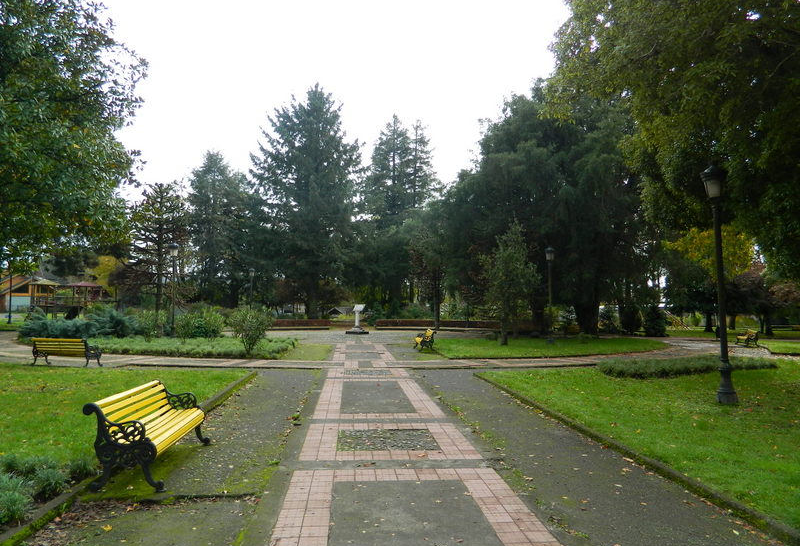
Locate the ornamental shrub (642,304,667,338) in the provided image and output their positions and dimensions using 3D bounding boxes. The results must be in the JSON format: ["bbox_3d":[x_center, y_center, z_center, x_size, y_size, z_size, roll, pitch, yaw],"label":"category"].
[{"bbox_3d":[13.875,2.549,31.563,1.300,1.860,1.300,0,-4,0],"label":"ornamental shrub"}]

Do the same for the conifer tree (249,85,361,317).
[{"bbox_3d":[-9.159,-6.721,56.805,10.600,23.600,10.600,0,-4,0],"label":"conifer tree"}]

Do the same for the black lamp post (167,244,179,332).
[{"bbox_3d":[-9.173,0.847,23.538,0.460,4.050,0.460,0,-4,0],"label":"black lamp post"}]

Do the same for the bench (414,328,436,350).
[{"bbox_3d":[1.052,2.813,24.139,0.730,0.775,1.830,1,-4,-5],"label":"bench"}]

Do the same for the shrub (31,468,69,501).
[{"bbox_3d":[-2.968,1.765,4.915,0.310,0.230,0.310,0,-4,0],"label":"shrub"}]

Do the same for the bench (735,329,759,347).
[{"bbox_3d":[17.907,3.307,29.729,0.730,0.775,1.830,-1,-4,16],"label":"bench"}]

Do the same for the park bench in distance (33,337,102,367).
[{"bbox_3d":[-9.222,2.204,16.004,1.830,0.775,0.730,-1,-4,15],"label":"park bench in distance"}]

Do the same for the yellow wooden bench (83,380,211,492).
[{"bbox_3d":[-2.584,1.645,6.176,0.710,0.810,1.930,0,-4,-6],"label":"yellow wooden bench"}]

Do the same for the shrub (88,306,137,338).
[{"bbox_3d":[-12.541,2.225,25.203,2.100,1.450,2.000,0,-4,0],"label":"shrub"}]

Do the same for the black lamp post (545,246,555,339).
[{"bbox_3d":[6.355,0.936,24.536,0.460,4.000,0.460,0,-4,0],"label":"black lamp post"}]

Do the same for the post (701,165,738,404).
[{"bbox_3d":[5.654,0.189,10.206,0.450,4.150,0.450,0,-4,0],"label":"post"}]

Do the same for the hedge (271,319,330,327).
[{"bbox_3d":[-7.749,3.950,45.024,4.800,0.700,0.800,0,-4,0],"label":"hedge"}]

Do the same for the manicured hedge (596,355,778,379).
[{"bbox_3d":[7.883,2.479,15.526,5.900,0.320,1.750,2,-4,-28],"label":"manicured hedge"}]

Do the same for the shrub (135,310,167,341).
[{"bbox_3d":[-9.759,2.130,22.646,1.250,1.360,1.200,0,-4,0],"label":"shrub"}]

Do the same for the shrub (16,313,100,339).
[{"bbox_3d":[-15.662,2.466,26.542,3.600,1.250,2.200,0,-4,0],"label":"shrub"}]

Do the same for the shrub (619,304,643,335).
[{"bbox_3d":[15.115,3.049,37.889,1.500,2.000,1.500,0,-4,0],"label":"shrub"}]

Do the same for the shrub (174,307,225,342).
[{"bbox_3d":[-7.912,2.123,22.848,1.900,1.400,1.500,0,-4,0],"label":"shrub"}]

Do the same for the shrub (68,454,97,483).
[{"bbox_3d":[-2.995,1.822,5.540,0.300,0.260,0.300,0,-4,0],"label":"shrub"}]

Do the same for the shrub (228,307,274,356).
[{"bbox_3d":[-5.082,2.012,19.709,1.550,1.600,1.500,0,-4,0],"label":"shrub"}]

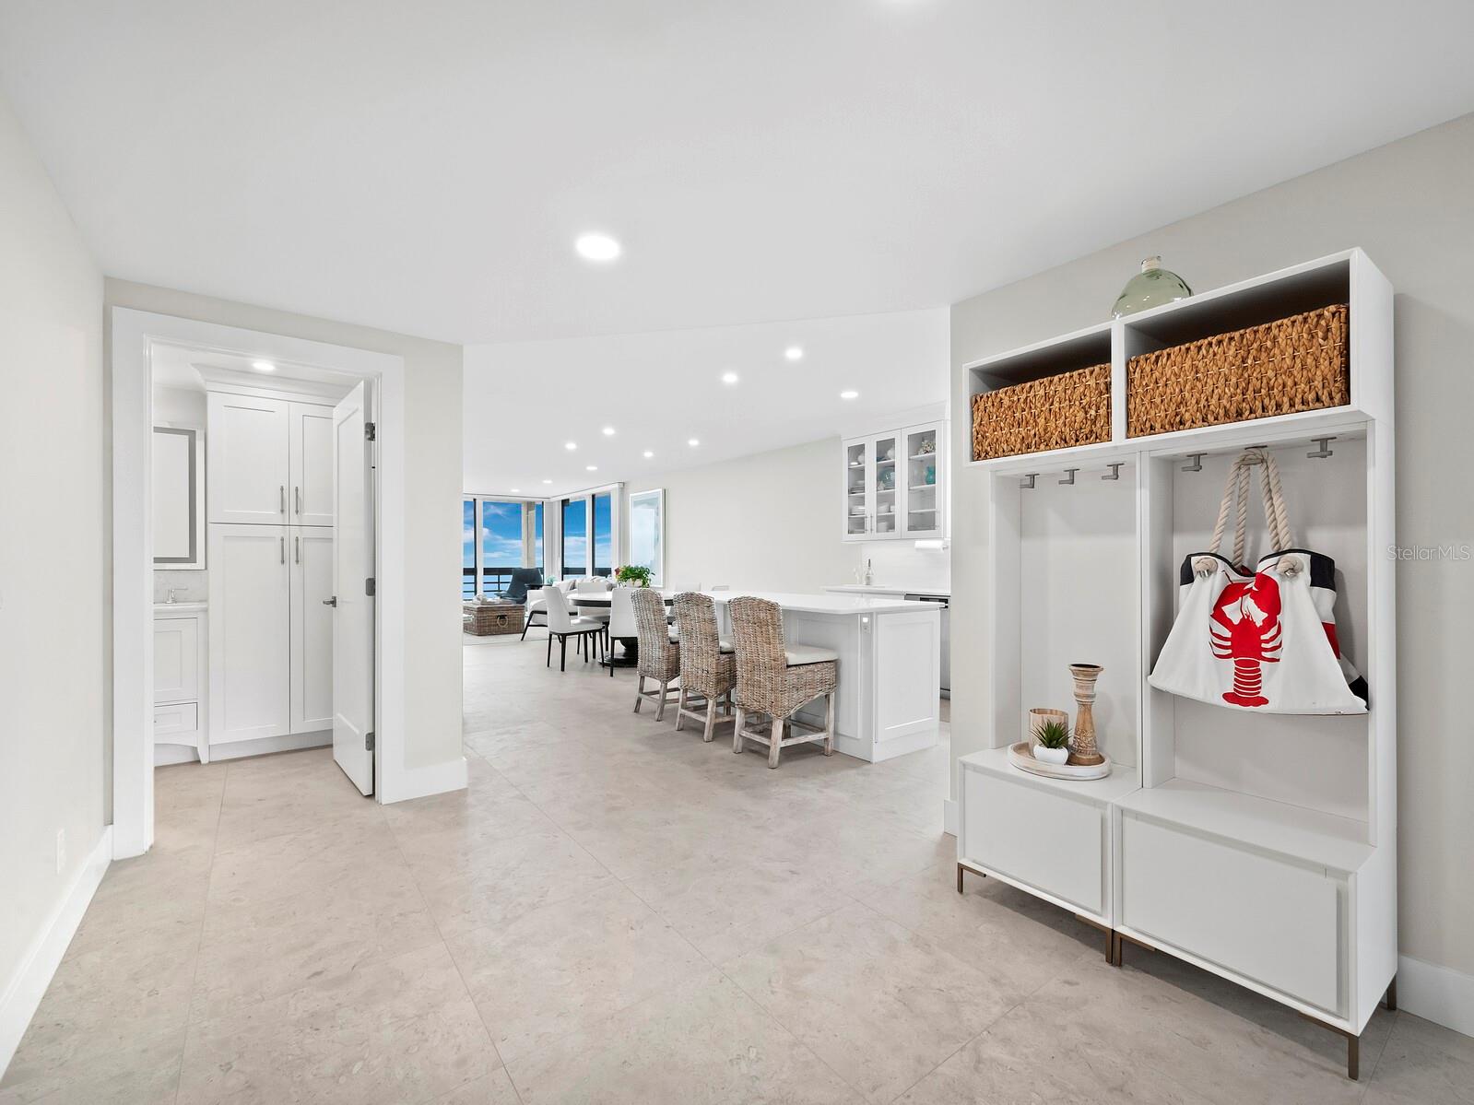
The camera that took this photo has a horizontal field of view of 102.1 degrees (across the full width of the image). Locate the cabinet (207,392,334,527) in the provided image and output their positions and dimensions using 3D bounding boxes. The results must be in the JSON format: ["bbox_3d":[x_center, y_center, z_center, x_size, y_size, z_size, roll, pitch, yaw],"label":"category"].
[{"bbox_3d":[-2.976,-0.548,3.952,0.765,0.780,0.520,0,-1,-38],"label":"cabinet"}]

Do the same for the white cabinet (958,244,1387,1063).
[{"bbox_3d":[1.274,0.262,1.887,0.380,1.915,1.010,0,-1,-38],"label":"white cabinet"}]

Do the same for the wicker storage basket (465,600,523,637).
[{"bbox_3d":[-4.140,1.110,10.044,0.720,0.430,1.050,0,-1,-38],"label":"wicker storage basket"}]

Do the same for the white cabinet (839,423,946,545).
[{"bbox_3d":[1.617,-0.652,5.910,0.330,1.065,1.225,0,-1,-38],"label":"white cabinet"}]

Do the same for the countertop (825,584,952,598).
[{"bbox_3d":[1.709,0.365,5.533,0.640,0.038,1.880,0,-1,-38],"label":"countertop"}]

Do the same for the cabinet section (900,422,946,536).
[{"bbox_3d":[1.806,-0.637,5.483,0.340,1.025,0.453,0,-1,-37],"label":"cabinet section"}]

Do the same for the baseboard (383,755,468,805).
[{"bbox_3d":[-1.575,1.163,3.016,0.375,0.150,0.020,0,-1,-38],"label":"baseboard"}]

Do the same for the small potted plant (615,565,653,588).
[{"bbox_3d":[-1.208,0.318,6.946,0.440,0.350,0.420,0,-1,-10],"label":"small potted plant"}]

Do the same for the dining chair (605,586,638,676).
[{"bbox_3d":[-1.114,0.826,6.370,0.480,0.900,0.570,0,-1,-3],"label":"dining chair"}]

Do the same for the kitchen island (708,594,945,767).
[{"bbox_3d":[0.413,0.792,4.314,1.000,0.915,1.780,0,-1,-38],"label":"kitchen island"}]

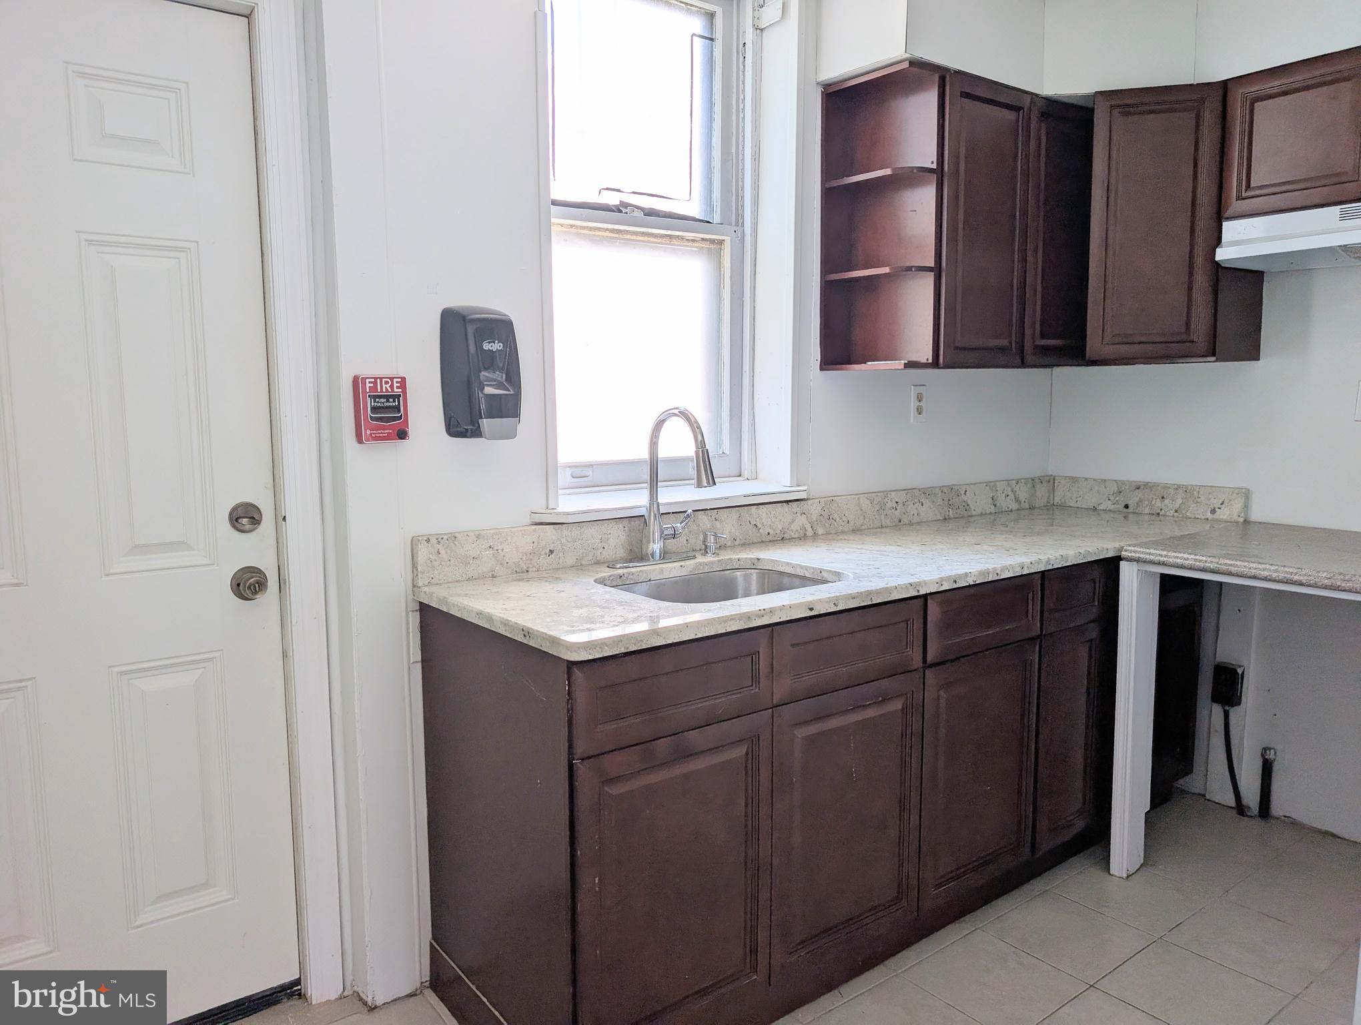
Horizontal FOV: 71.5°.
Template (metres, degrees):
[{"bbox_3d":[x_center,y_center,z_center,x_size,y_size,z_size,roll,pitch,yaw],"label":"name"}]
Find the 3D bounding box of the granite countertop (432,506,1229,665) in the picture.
[{"bbox_3d":[0.579,0.114,2.497,2.389,0.033,0.633,-5,8,-37],"label":"granite countertop"}]

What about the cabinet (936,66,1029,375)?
[{"bbox_3d":[0.766,-0.803,2.753,0.381,0.766,0.295,-5,8,-37],"label":"cabinet"}]

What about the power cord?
[{"bbox_3d":[1.743,0.779,2.967,0.035,0.338,0.092,-5,8,-37],"label":"power cord"}]

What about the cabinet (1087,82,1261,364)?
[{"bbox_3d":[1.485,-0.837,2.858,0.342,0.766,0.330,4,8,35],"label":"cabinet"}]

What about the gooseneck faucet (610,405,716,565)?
[{"bbox_3d":[-0.008,-0.060,2.229,0.250,0.381,0.257,-5,8,-37],"label":"gooseneck faucet"}]

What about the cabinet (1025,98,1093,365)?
[{"bbox_3d":[1.053,-0.837,2.968,0.338,0.766,0.295,-5,8,-37],"label":"cabinet"}]

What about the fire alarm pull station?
[{"bbox_3d":[-0.610,-0.211,1.933,0.099,0.134,0.038,-5,8,-37],"label":"fire alarm pull station"}]

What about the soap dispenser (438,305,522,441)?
[{"bbox_3d":[-0.428,-0.291,2.018,0.126,0.265,0.110,-5,8,-37],"label":"soap dispenser"}]

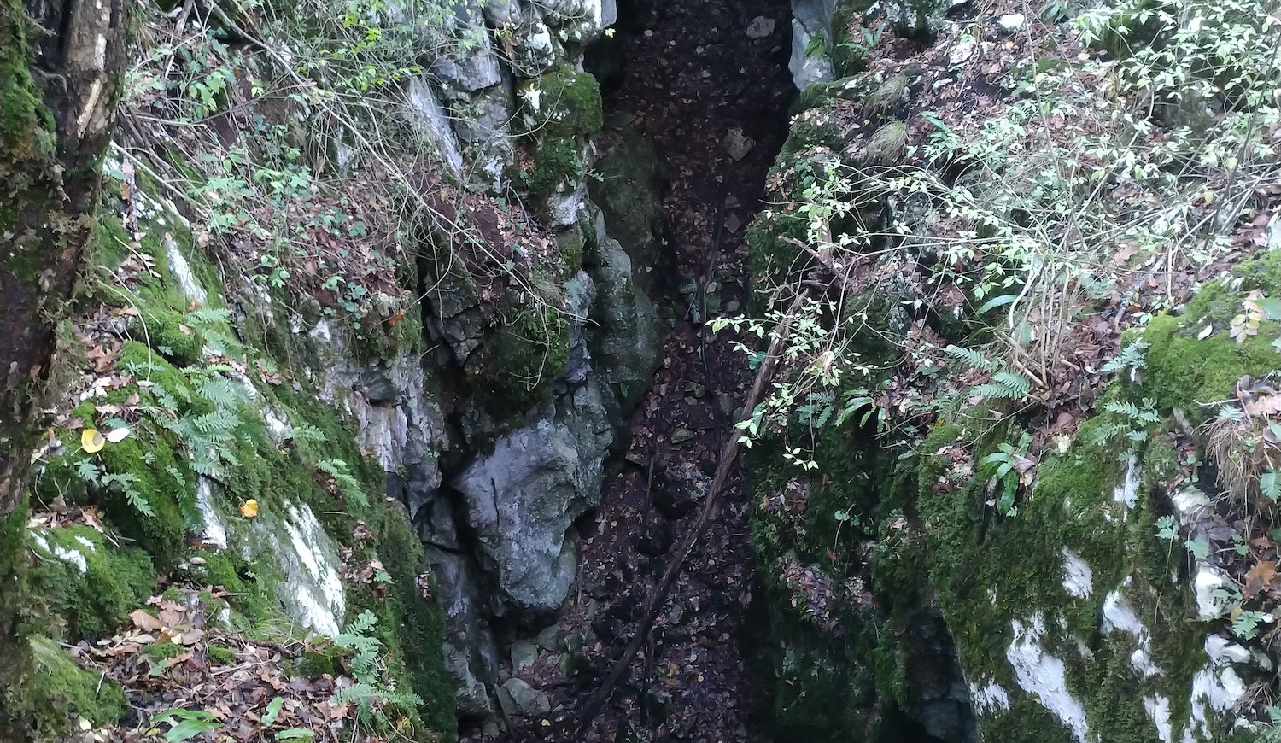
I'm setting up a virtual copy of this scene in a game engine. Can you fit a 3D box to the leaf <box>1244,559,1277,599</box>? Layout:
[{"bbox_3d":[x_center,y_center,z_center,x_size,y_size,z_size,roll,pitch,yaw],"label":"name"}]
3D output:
[{"bbox_3d":[1.578,0.531,2.896,0.075,0.025,0.105,9,55,42],"label":"leaf"}]

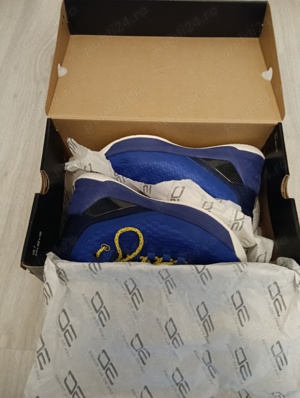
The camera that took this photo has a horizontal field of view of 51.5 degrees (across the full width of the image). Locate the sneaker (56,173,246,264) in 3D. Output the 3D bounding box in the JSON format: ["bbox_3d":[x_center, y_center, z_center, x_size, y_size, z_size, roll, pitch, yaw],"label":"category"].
[{"bbox_3d":[0.002,0.074,0.461,0.284,0.105,0.128,17,75,7],"label":"sneaker"}]

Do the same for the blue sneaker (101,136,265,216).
[{"bbox_3d":[0.034,-0.018,0.499,0.284,0.105,0.128,6,73,2],"label":"blue sneaker"}]

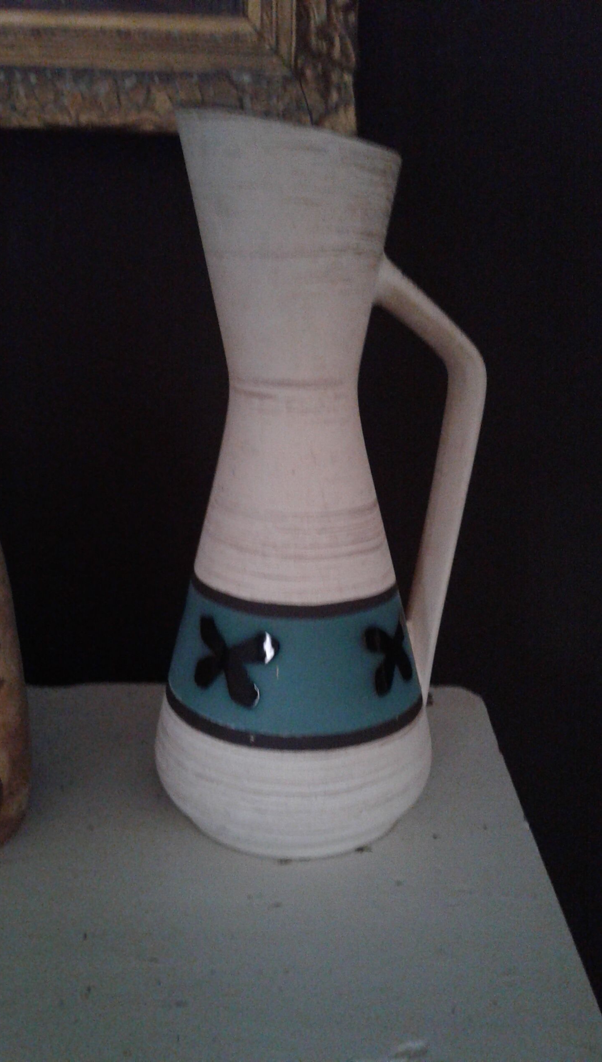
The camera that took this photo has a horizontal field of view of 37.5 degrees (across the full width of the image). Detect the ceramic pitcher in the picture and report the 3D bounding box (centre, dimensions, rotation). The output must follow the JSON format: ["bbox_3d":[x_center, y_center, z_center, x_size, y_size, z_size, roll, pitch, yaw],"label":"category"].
[{"bbox_3d":[0.006,-0.018,0.397,0.153,0.307,0.132,-4,19,-11],"label":"ceramic pitcher"}]

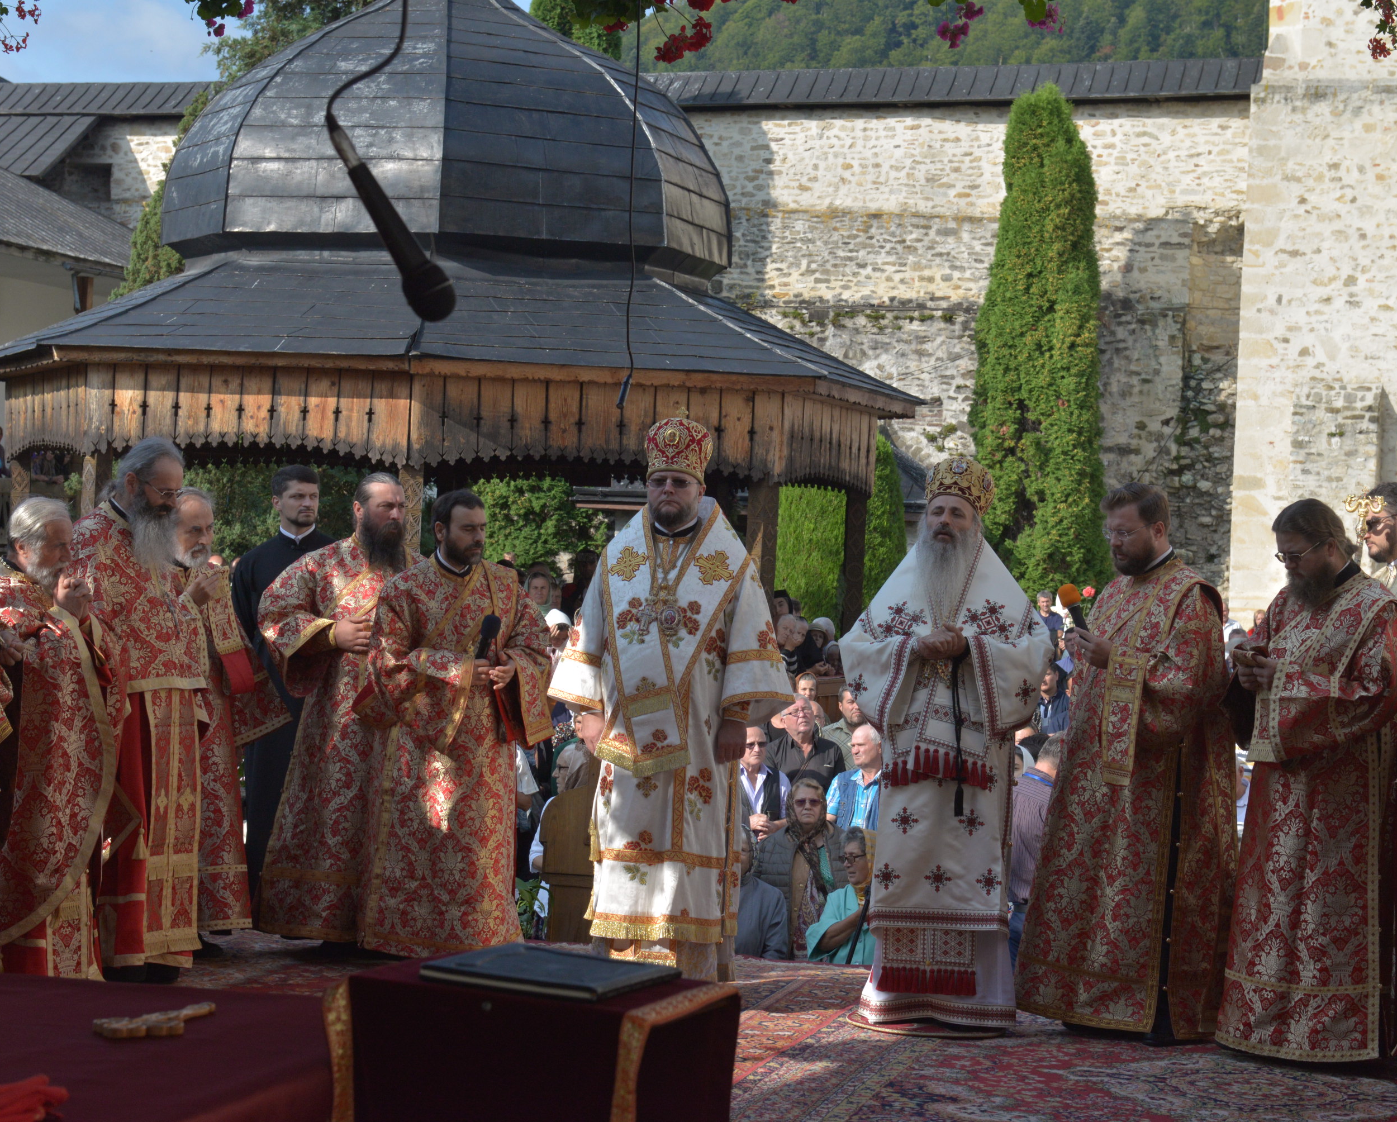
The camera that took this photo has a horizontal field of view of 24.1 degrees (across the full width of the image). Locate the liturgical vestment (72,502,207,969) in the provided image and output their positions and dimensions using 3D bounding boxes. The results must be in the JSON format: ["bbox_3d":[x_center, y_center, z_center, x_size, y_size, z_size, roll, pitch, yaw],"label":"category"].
[{"bbox_3d":[-1.851,0.580,10.800,0.460,1.530,0.570,1,-2,37],"label":"liturgical vestment"}]

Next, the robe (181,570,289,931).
[{"bbox_3d":[-1.803,0.696,11.950,0.480,1.329,0.580,2,1,38],"label":"robe"}]

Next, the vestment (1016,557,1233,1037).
[{"bbox_3d":[1.367,0.743,10.420,0.550,1.532,0.620,1,1,-33],"label":"vestment"}]

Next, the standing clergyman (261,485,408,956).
[{"bbox_3d":[-1.315,0.547,12.100,0.680,1.780,0.520,3,-2,-41],"label":"standing clergyman"}]

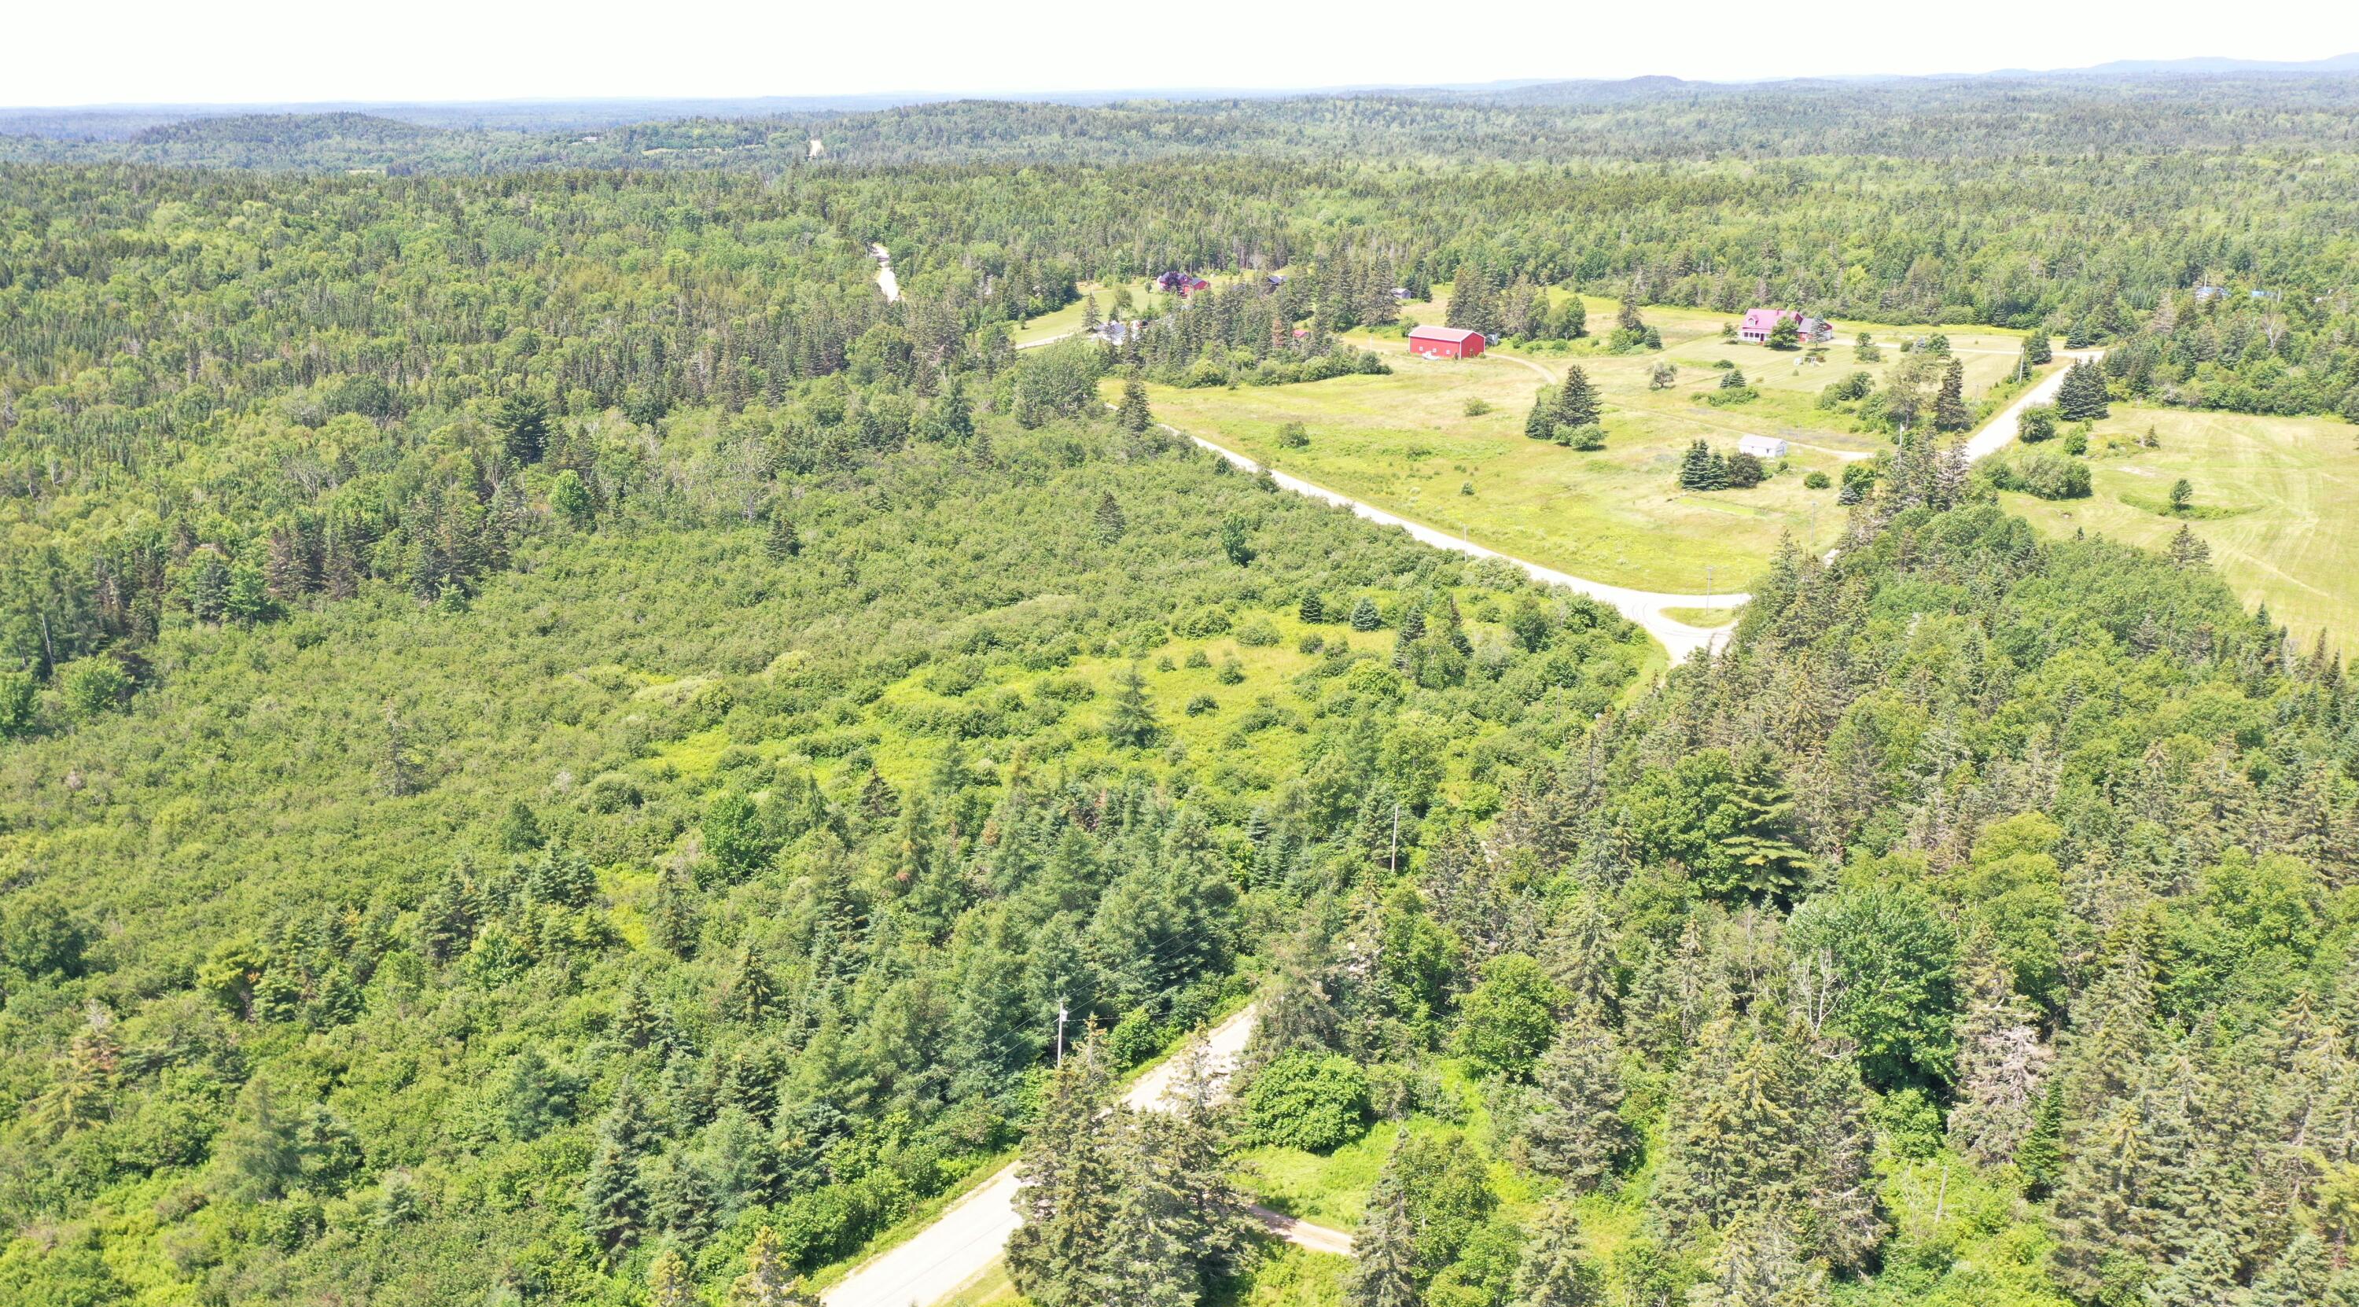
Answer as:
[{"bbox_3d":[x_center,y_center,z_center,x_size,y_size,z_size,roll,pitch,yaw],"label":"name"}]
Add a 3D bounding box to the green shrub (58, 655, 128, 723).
[{"bbox_3d":[-138.200,4.580,233.640,7.870,7.800,7.870,-1,17,0],"label":"green shrub"}]

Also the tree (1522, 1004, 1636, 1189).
[{"bbox_3d":[28.950,31.310,132.040,7.980,13.450,7.980,-1,17,0],"label":"tree"}]

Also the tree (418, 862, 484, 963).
[{"bbox_3d":[-65.220,23.880,164.170,5.950,11.370,5.950,-8,19,-23],"label":"tree"}]

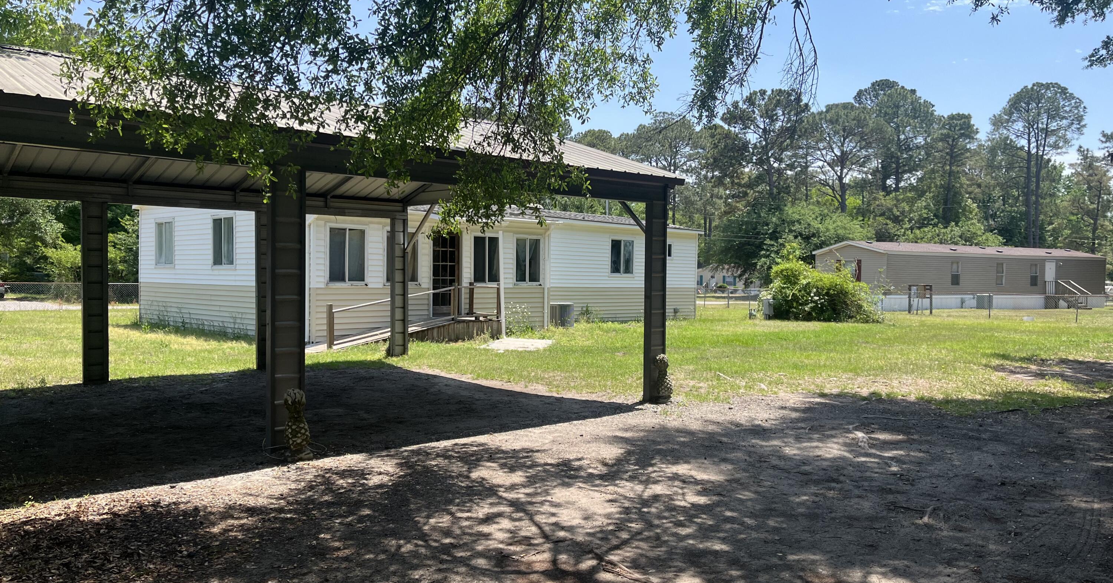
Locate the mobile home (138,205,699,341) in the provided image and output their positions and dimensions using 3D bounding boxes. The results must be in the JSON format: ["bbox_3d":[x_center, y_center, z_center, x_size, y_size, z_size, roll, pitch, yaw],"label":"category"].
[{"bbox_3d":[-2.492,-1.028,27.452,9.337,4.047,18.059,2,1,43],"label":"mobile home"}]

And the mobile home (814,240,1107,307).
[{"bbox_3d":[24.556,-0.863,49.974,18.845,3.807,5.200,0,1,-26],"label":"mobile home"}]

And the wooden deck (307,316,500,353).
[{"bbox_3d":[-3.657,0.866,18.416,1.623,0.540,5.100,2,1,43],"label":"wooden deck"}]

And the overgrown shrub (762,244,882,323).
[{"bbox_3d":[10.510,-0.335,32.981,4.400,2.900,3.600,1,1,18],"label":"overgrown shrub"}]

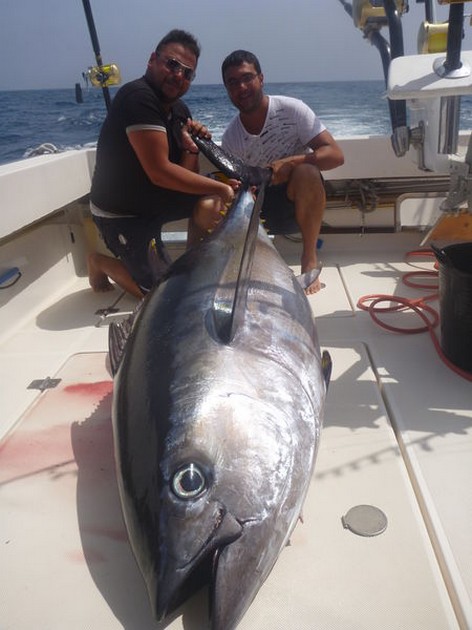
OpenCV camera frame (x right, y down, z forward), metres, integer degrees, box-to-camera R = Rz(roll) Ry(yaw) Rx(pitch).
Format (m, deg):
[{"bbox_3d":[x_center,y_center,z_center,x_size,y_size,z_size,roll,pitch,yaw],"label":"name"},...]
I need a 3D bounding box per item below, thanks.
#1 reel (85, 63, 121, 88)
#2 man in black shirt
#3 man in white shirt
[{"bbox_3d":[-0.698,-1.252,2.663,0.170,0.115,0.120,-15,20,-22],"label":"reel"},{"bbox_3d":[-0.343,-0.628,2.269,0.680,1.090,0.520,16,30,33],"label":"man in black shirt"},{"bbox_3d":[0.207,-0.661,2.393,0.580,1.020,0.660,5,25,14],"label":"man in white shirt"}]

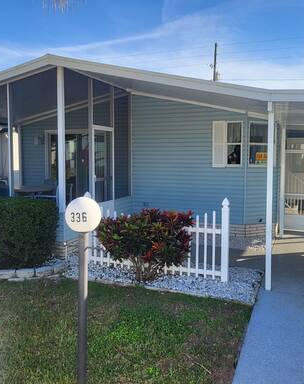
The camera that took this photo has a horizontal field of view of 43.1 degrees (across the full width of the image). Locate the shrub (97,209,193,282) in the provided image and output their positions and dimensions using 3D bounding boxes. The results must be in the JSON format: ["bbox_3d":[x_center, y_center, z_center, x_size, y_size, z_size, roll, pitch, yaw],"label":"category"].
[{"bbox_3d":[-0.110,0.800,5.780,1.400,1.100,1.200,2,4,21],"label":"shrub"}]

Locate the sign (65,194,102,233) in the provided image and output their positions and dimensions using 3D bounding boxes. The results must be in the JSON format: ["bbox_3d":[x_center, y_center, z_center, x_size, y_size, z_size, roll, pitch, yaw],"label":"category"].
[{"bbox_3d":[-0.570,0.190,3.200,0.300,0.300,0.300,1,3,5],"label":"sign"}]

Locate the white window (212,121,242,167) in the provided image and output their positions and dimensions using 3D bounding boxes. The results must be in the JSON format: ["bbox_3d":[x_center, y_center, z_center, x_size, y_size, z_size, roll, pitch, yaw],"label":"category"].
[{"bbox_3d":[1.770,-1.123,9.020,0.710,1.080,0.100,2,4,21],"label":"white window"}]

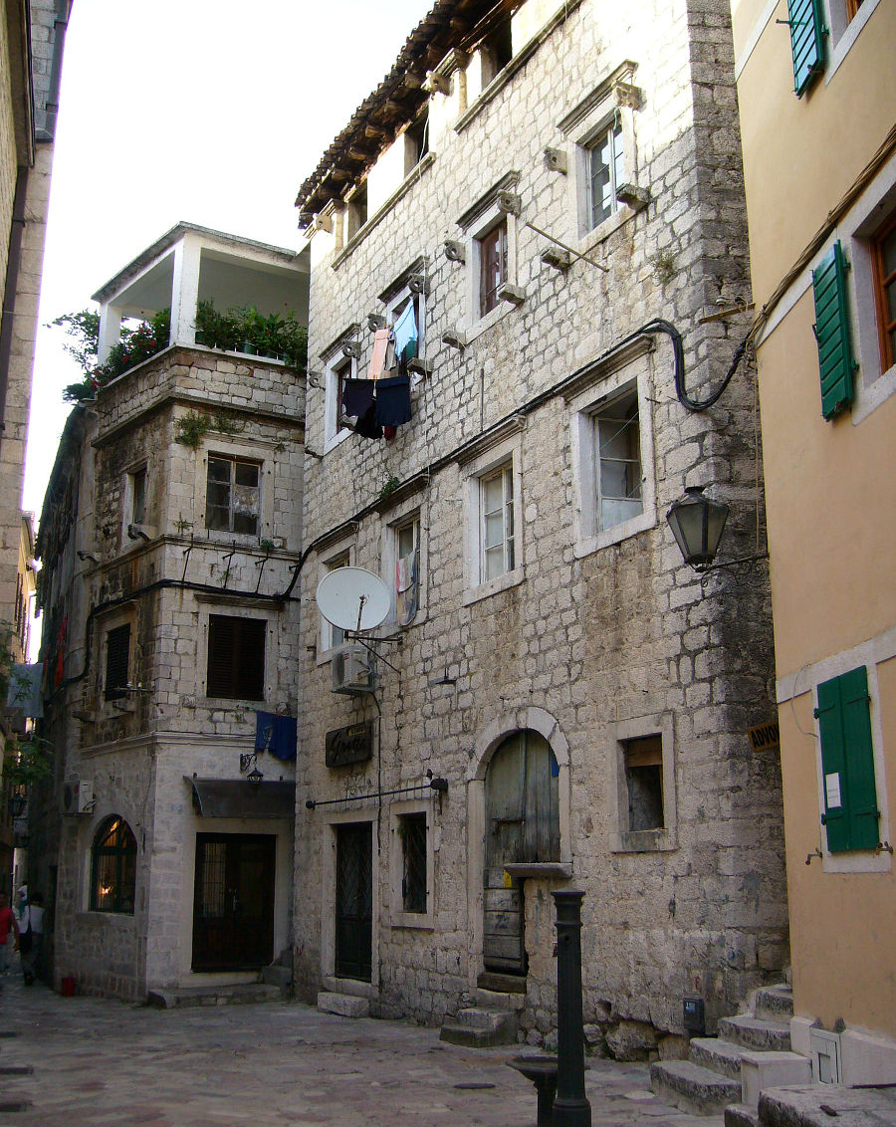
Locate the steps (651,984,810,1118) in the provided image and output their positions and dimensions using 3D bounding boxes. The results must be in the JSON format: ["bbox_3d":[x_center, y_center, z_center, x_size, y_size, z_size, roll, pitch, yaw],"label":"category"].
[{"bbox_3d":[2.408,3.702,9.226,1.200,0.780,1.400,5,-16,-17],"label":"steps"}]

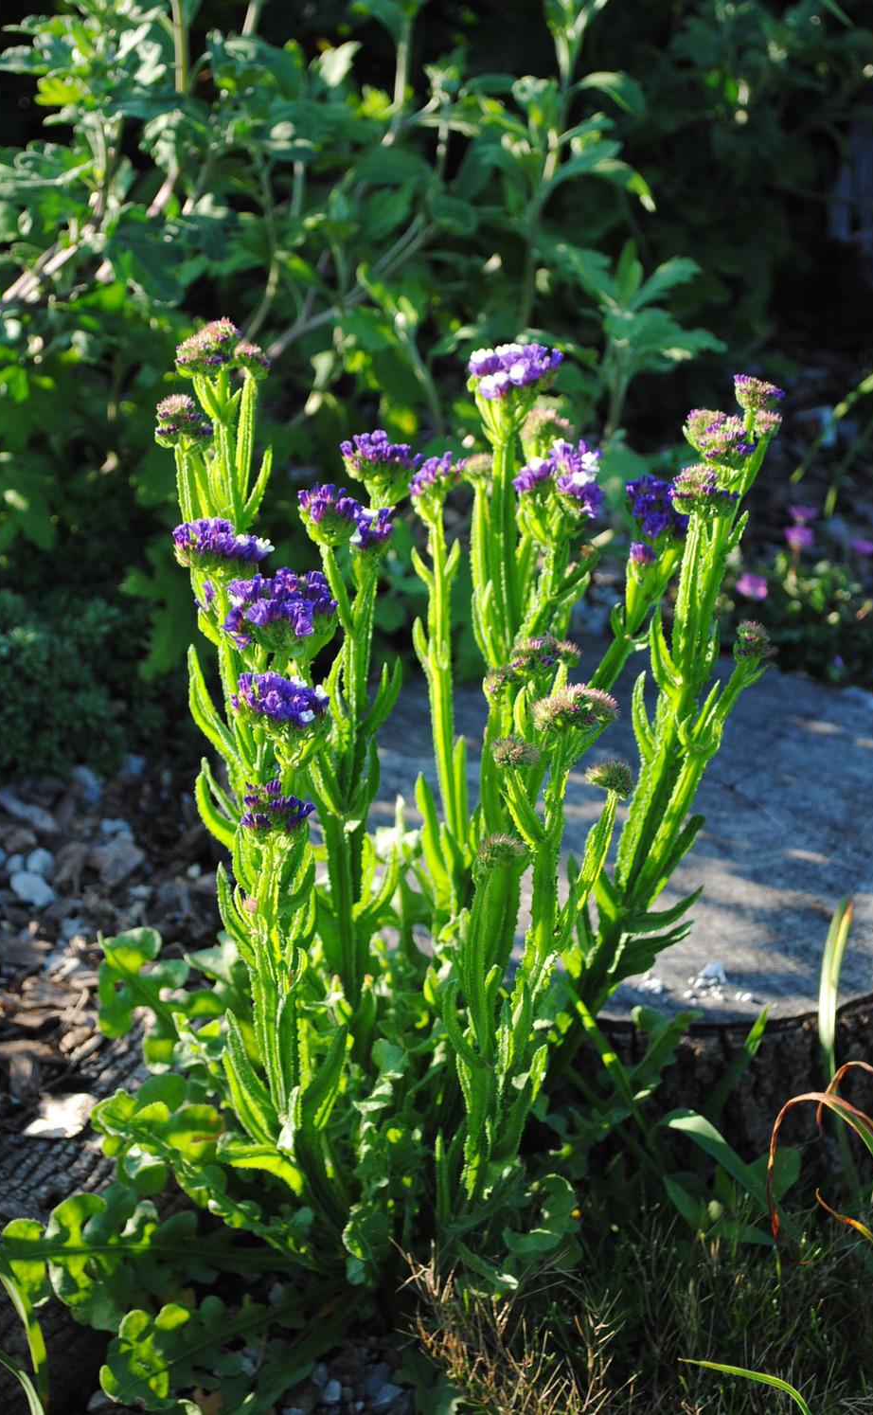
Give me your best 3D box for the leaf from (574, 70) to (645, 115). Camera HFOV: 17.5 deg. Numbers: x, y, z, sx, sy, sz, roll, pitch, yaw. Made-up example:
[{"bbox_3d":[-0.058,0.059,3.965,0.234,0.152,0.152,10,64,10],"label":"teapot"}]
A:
[{"bbox_3d":[0.125,-0.445,2.050,0.052,0.028,0.032,0,29,0],"label":"leaf"}]

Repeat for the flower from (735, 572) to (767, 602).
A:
[{"bbox_3d":[0.212,-0.081,1.900,0.021,0.016,0.020,0,25,0],"label":"flower"}]

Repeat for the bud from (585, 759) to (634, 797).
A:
[{"bbox_3d":[0.076,0.031,1.240,0.021,0.015,0.019,0,25,0],"label":"bud"}]

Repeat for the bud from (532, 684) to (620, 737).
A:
[{"bbox_3d":[0.061,0.001,1.240,0.037,0.020,0.029,0,25,0],"label":"bud"}]

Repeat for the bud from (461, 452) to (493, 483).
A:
[{"bbox_3d":[0.016,-0.098,1.150,0.013,0.009,0.013,0,28,0],"label":"bud"}]

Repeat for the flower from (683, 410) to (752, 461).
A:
[{"bbox_3d":[0.123,-0.119,1.240,0.030,0.019,0.027,0,29,0],"label":"flower"}]

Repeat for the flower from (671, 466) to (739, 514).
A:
[{"bbox_3d":[0.110,-0.089,1.160,0.028,0.014,0.021,0,28,0],"label":"flower"}]

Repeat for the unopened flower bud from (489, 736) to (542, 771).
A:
[{"bbox_3d":[0.034,0.019,1.220,0.022,0.013,0.019,0,25,0],"label":"unopened flower bud"}]

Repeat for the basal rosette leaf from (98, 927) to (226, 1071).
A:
[{"bbox_3d":[-0.126,0.134,1.300,0.059,0.050,0.045,0,28,0],"label":"basal rosette leaf"}]

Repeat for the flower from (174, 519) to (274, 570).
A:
[{"bbox_3d":[-0.084,-0.064,1.115,0.038,0.014,0.025,0,28,0],"label":"flower"}]

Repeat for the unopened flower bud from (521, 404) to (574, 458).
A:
[{"bbox_3d":[0.045,-0.113,1.160,0.021,0.016,0.019,0,28,0],"label":"unopened flower bud"}]

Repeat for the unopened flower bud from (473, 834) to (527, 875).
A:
[{"bbox_3d":[0.027,0.061,1.190,0.021,0.011,0.017,0,28,0],"label":"unopened flower bud"}]

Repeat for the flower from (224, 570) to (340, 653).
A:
[{"bbox_3d":[-0.068,-0.042,1.240,0.050,0.032,0.042,0,29,0],"label":"flower"}]

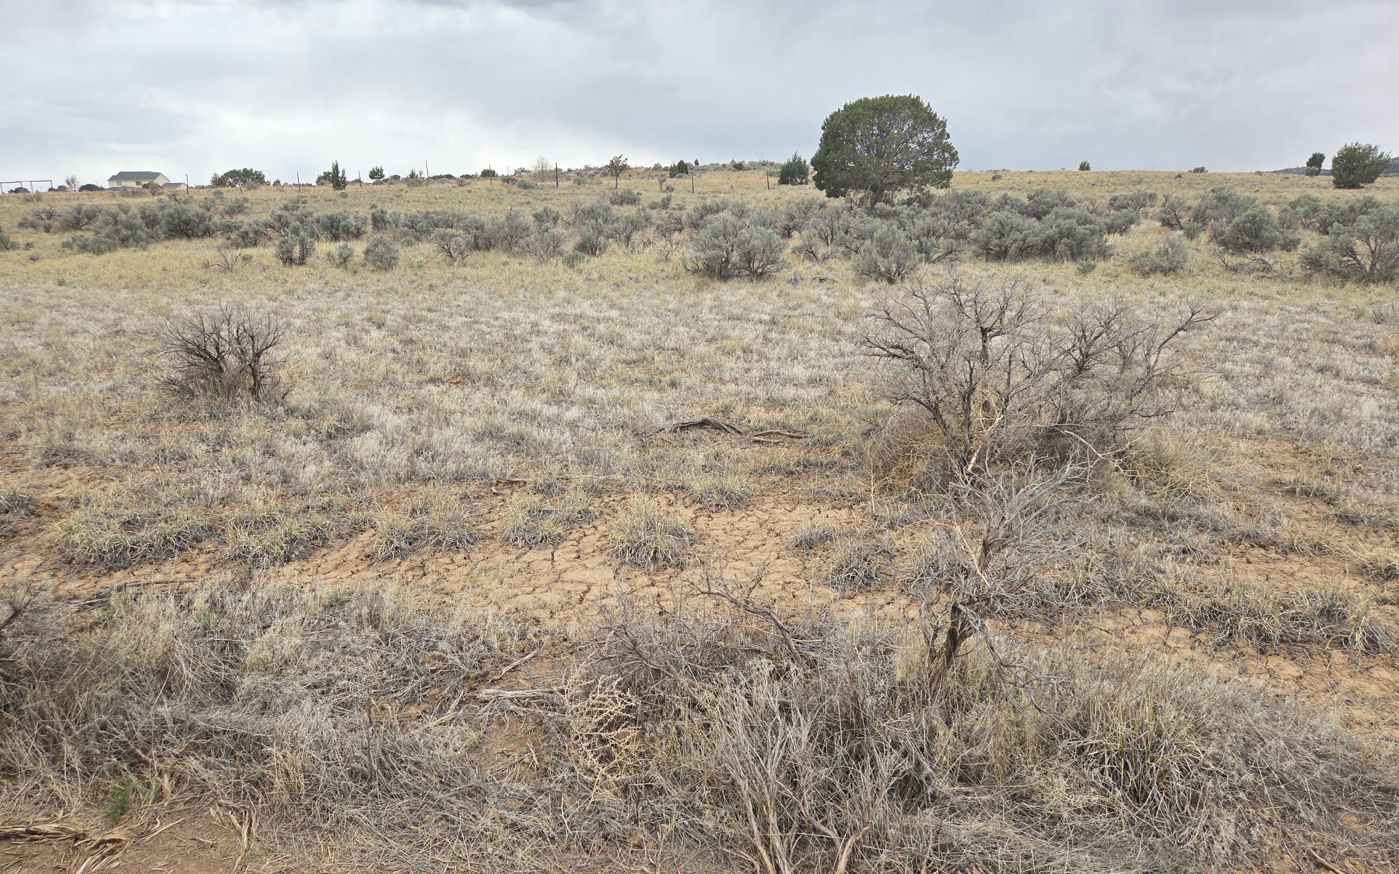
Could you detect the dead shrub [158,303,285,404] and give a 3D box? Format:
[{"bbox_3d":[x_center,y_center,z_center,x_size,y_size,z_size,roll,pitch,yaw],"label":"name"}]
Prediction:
[{"bbox_3d":[-3.880,-0.690,7.550,1.020,0.800,0.900,-1,14,0],"label":"dead shrub"}]

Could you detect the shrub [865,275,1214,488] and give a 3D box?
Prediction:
[{"bbox_3d":[2.000,-0.360,5.480,2.020,1.130,1.550,-1,14,0],"label":"shrub"}]

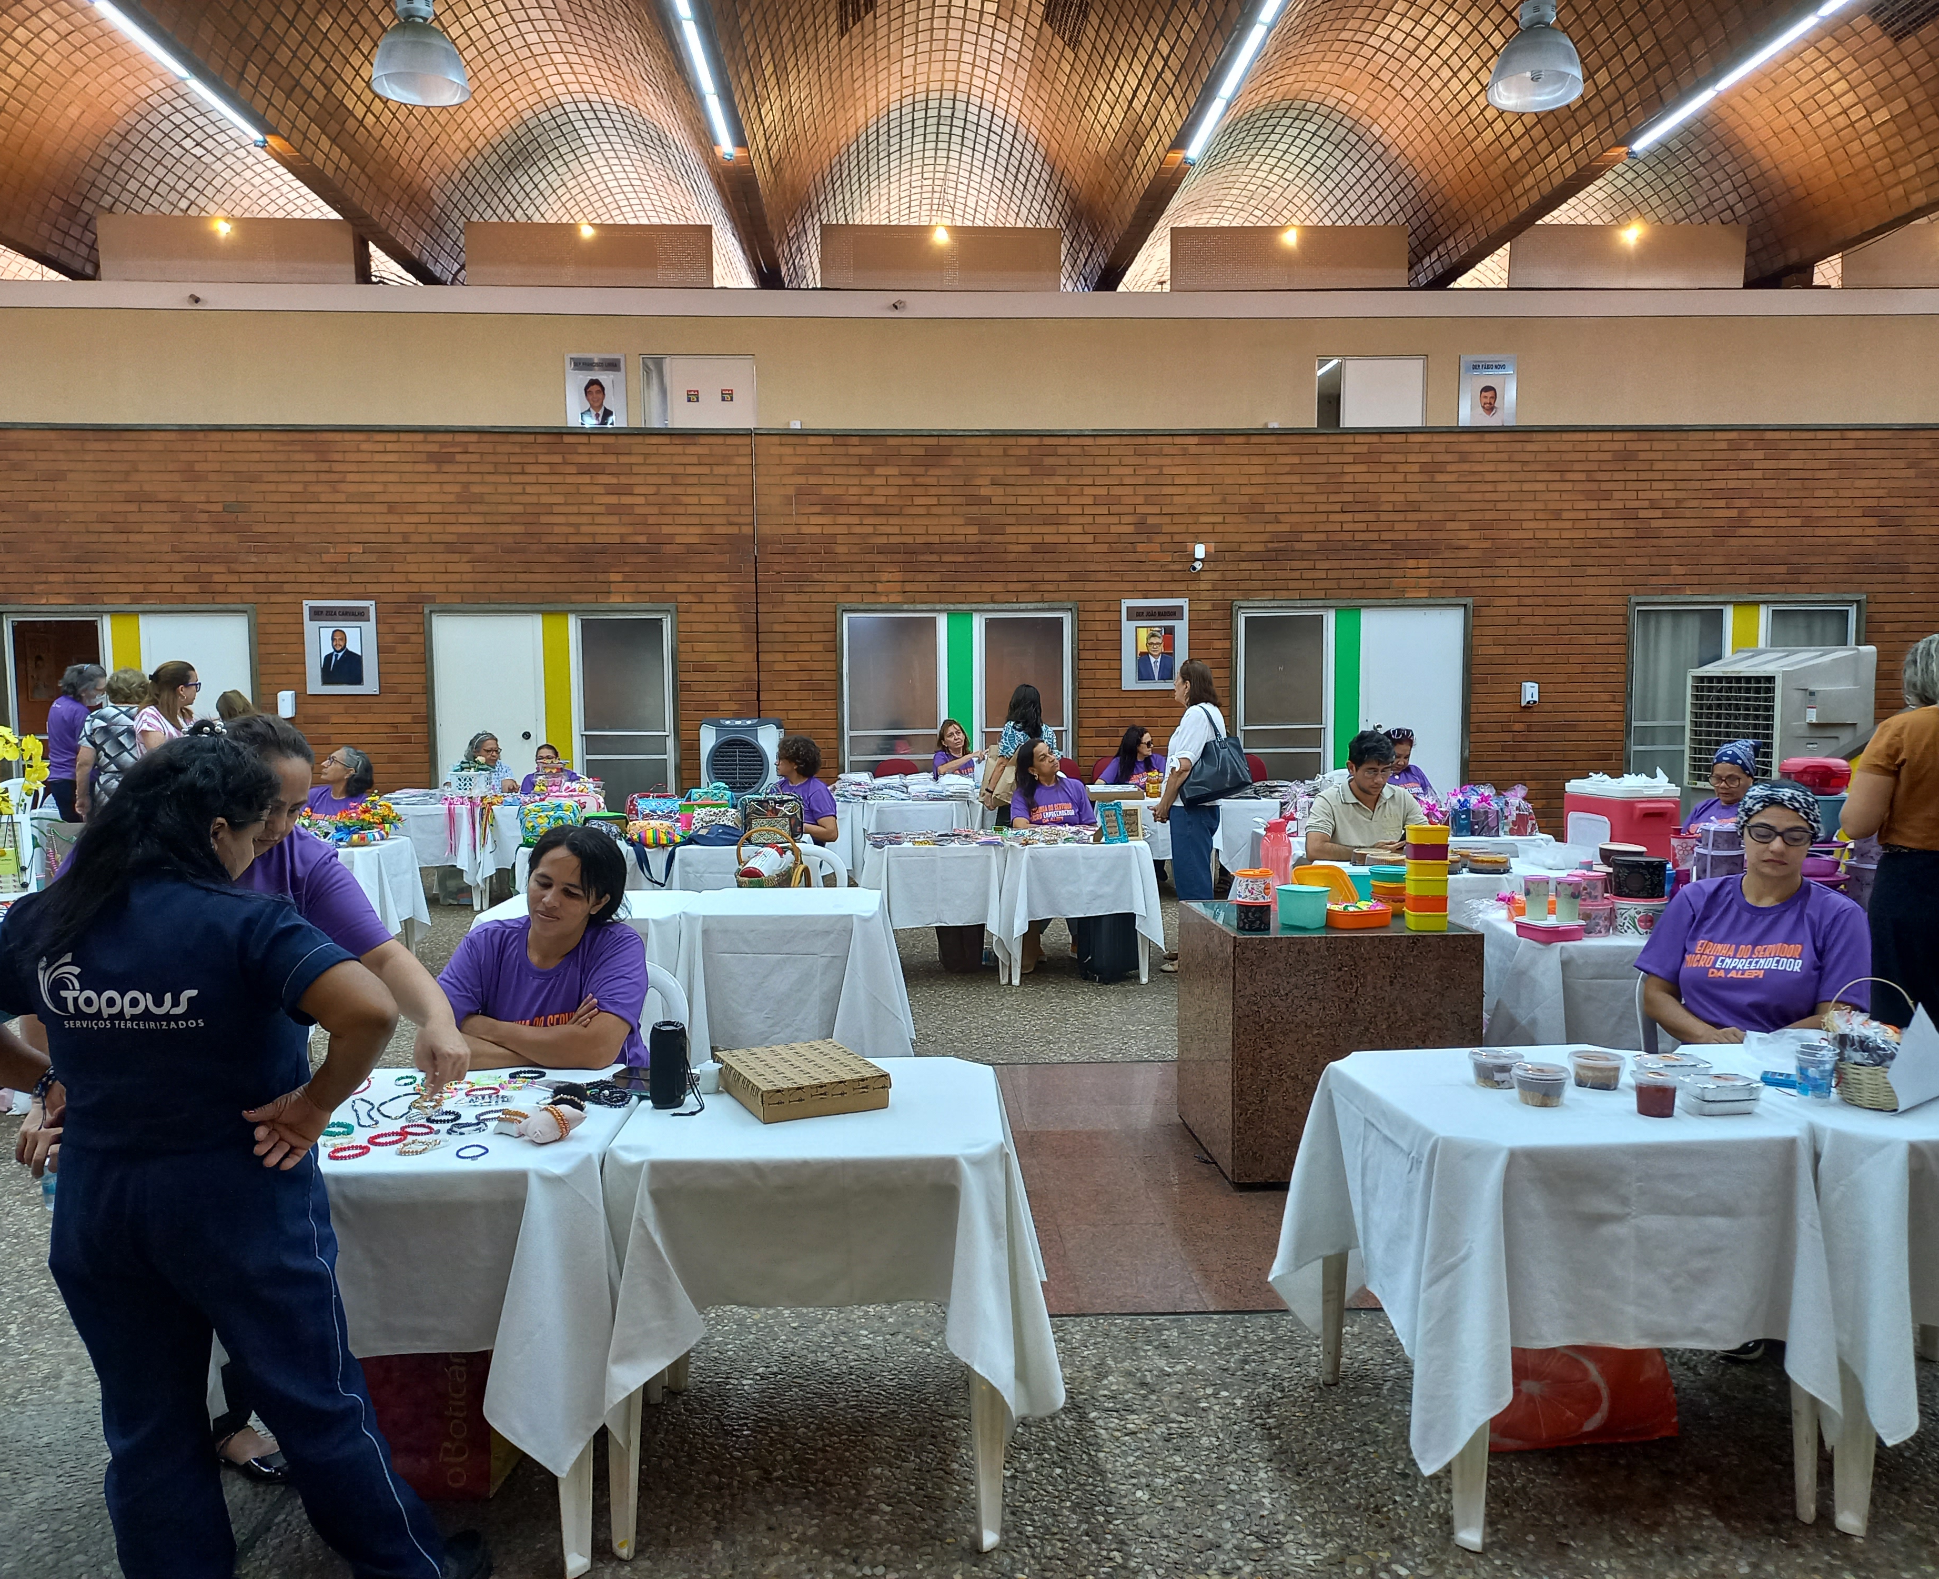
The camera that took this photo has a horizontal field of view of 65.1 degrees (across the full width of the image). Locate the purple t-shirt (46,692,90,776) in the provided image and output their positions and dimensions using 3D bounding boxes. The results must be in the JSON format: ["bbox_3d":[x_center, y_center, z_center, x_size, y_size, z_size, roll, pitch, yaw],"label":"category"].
[{"bbox_3d":[-6.290,-0.364,10.700,0.290,0.620,0.460,-3,5,-30],"label":"purple t-shirt"}]

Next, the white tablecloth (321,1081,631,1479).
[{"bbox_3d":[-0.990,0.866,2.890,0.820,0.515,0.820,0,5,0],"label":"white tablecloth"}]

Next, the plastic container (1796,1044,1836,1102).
[{"bbox_3d":[1.692,0.560,3.034,0.082,0.108,0.082,-1,4,-3],"label":"plastic container"}]

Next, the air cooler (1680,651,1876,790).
[{"bbox_3d":[5.883,-0.157,11.081,0.860,1.751,0.920,-2,4,-20],"label":"air cooler"}]

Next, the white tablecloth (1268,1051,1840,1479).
[{"bbox_3d":[1.110,0.857,2.975,0.820,0.545,0.820,-1,5,-7],"label":"white tablecloth"}]

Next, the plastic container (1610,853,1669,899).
[{"bbox_3d":[2.186,0.290,4.958,0.190,0.130,0.145,1,4,20],"label":"plastic container"}]

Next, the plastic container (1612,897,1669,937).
[{"bbox_3d":[2.083,0.382,4.720,0.165,0.122,0.165,0,5,12],"label":"plastic container"}]

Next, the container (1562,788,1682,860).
[{"bbox_3d":[2.833,0.167,6.605,0.272,0.346,0.401,-1,4,-14],"label":"container"}]

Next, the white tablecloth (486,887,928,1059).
[{"bbox_3d":[-1.039,0.735,5.802,1.620,0.620,0.820,-1,4,-1],"label":"white tablecloth"}]

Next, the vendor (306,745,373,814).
[{"bbox_3d":[-3.744,0.353,8.841,0.500,1.220,0.720,2,4,30],"label":"vendor"}]

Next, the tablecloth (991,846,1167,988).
[{"bbox_3d":[0.566,0.618,8.078,0.840,0.700,0.800,-1,4,-1],"label":"tablecloth"}]

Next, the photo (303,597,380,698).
[{"bbox_3d":[-5.250,-1.183,12.703,0.588,0.792,0.030,-1,4,-3],"label":"photo"}]

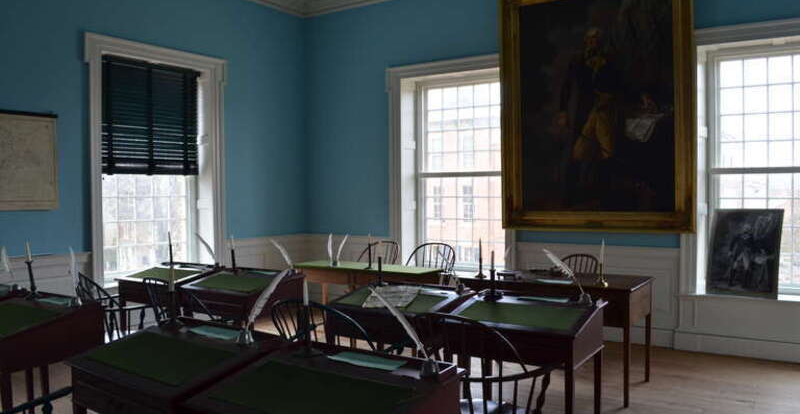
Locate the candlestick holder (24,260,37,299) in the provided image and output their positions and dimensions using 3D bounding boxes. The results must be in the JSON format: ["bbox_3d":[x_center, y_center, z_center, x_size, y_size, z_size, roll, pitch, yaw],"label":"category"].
[{"bbox_3d":[-2.006,0.395,3.258,0.075,0.200,0.075,1,2,33],"label":"candlestick holder"}]

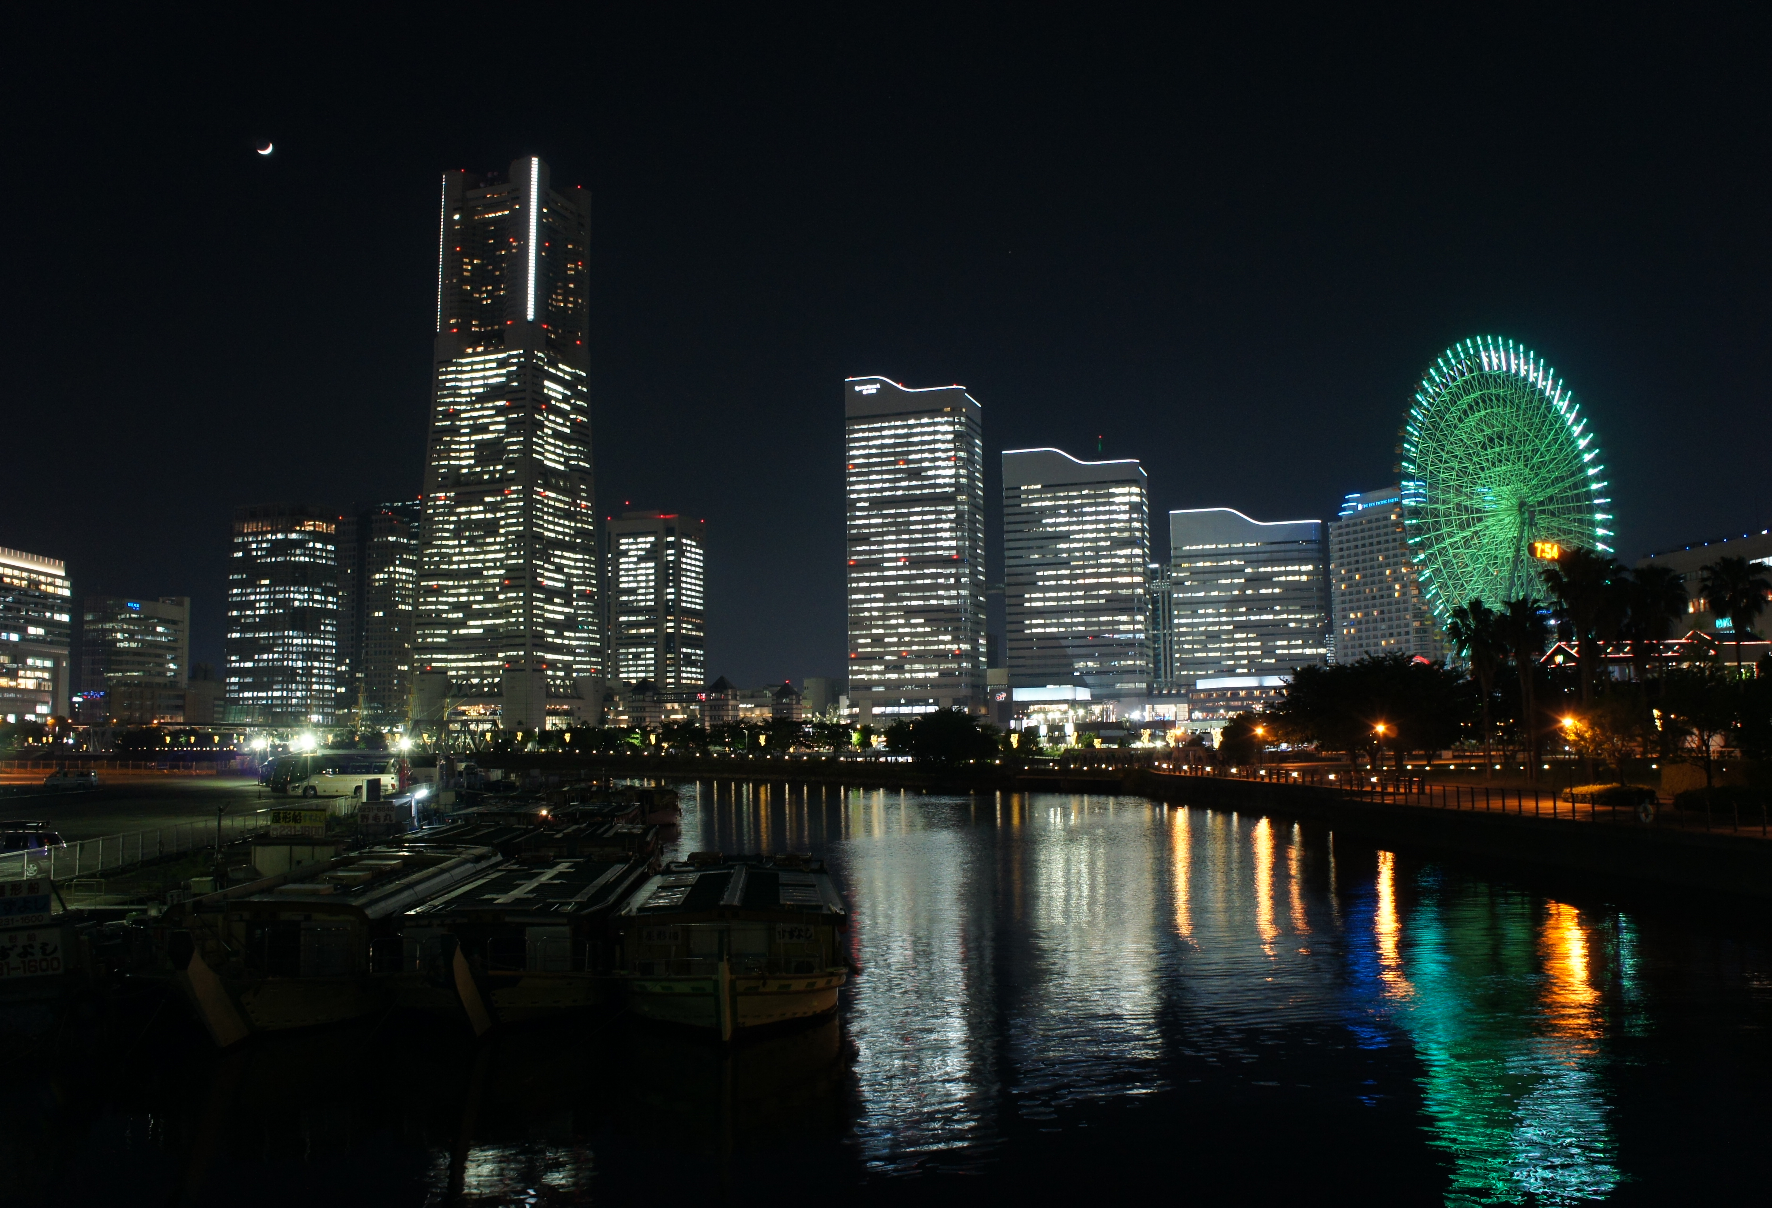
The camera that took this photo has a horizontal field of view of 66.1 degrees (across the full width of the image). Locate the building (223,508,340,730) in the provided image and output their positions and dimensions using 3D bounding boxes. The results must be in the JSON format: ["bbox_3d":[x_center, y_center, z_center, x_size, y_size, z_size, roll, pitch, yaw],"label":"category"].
[{"bbox_3d":[-354.730,10.630,802.050,47.270,132.000,37.700,-2,-5,16],"label":"building"}]

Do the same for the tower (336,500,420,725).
[{"bbox_3d":[-305.480,10.140,822.560,41.150,135.000,30.000,-2,-5,16],"label":"tower"}]

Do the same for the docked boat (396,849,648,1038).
[{"bbox_3d":[-9.130,8.910,37.190,5.000,3.000,18.000,0,-5,-5],"label":"docked boat"}]

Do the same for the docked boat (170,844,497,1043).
[{"bbox_3d":[-14.980,9.000,37.190,5.000,3.000,18.500,0,-5,-5],"label":"docked boat"}]

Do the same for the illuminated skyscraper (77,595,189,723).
[{"bbox_3d":[-339.370,30.120,614.610,20.000,61.000,45.900,-2,-5,12],"label":"illuminated skyscraper"}]

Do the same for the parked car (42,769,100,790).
[{"bbox_3d":[-67.700,14.770,113.090,1.680,1.700,4.200,-4,-6,30],"label":"parked car"}]

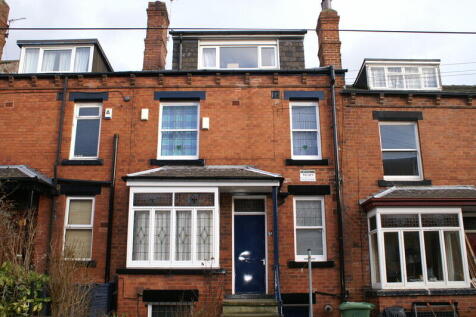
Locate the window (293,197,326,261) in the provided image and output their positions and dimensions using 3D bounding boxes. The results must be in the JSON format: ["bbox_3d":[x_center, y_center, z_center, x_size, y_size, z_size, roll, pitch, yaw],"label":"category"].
[{"bbox_3d":[1.814,1.778,10.989,0.775,1.587,0.110,0,-13,1],"label":"window"}]

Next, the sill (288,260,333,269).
[{"bbox_3d":[1.782,2.604,10.679,1.127,0.142,0.170,0,-13,1],"label":"sill"}]

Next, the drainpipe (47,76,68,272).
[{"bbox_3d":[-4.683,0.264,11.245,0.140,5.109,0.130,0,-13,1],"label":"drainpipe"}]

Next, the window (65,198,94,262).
[{"bbox_3d":[-4.259,1.860,11.705,0.763,1.707,0.120,0,-12,0],"label":"window"}]

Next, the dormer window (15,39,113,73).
[{"bbox_3d":[-5.377,-2.841,13.685,2.396,1.063,1.750,0,-12,0],"label":"dormer window"}]

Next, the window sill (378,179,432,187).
[{"bbox_3d":[4.482,0.692,11.820,1.418,0.170,0.220,0,-12,0],"label":"window sill"}]

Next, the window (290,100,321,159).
[{"bbox_3d":[1.786,-0.719,11.556,0.801,1.574,0.110,0,-13,1],"label":"window"}]

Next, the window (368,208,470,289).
[{"bbox_3d":[4.503,2.251,11.051,2.136,1.911,0.820,0,-12,0],"label":"window"}]

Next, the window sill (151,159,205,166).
[{"bbox_3d":[-1.558,0.138,11.299,1.371,0.151,0.170,0,-13,1],"label":"window sill"}]

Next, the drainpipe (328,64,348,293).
[{"bbox_3d":[2.690,0.529,11.737,0.131,6.354,0.160,0,-12,0],"label":"drainpipe"}]

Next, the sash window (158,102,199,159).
[{"bbox_3d":[-1.550,-0.720,11.617,1.071,1.560,0.110,0,-13,1],"label":"sash window"}]

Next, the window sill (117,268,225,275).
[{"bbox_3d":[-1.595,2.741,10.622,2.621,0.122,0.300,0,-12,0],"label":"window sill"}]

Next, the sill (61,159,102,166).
[{"bbox_3d":[-4.245,0.141,12.008,1.100,0.170,0.220,0,-12,0],"label":"sill"}]

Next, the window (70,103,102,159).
[{"bbox_3d":[-4.262,-0.788,12.282,0.795,1.683,0.120,0,-12,0],"label":"window"}]

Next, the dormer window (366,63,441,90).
[{"bbox_3d":[4.856,-2.394,12.741,2.151,0.821,0.150,0,-12,0],"label":"dormer window"}]

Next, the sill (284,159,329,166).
[{"bbox_3d":[1.769,0.127,11.241,1.097,0.148,0.170,0,-13,1],"label":"sill"}]

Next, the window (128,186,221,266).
[{"bbox_3d":[-1.494,1.671,10.526,2.128,1.860,0.600,0,-13,1],"label":"window"}]

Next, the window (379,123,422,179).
[{"bbox_3d":[4.240,-0.181,11.389,1.010,1.561,0.110,0,-13,1],"label":"window"}]

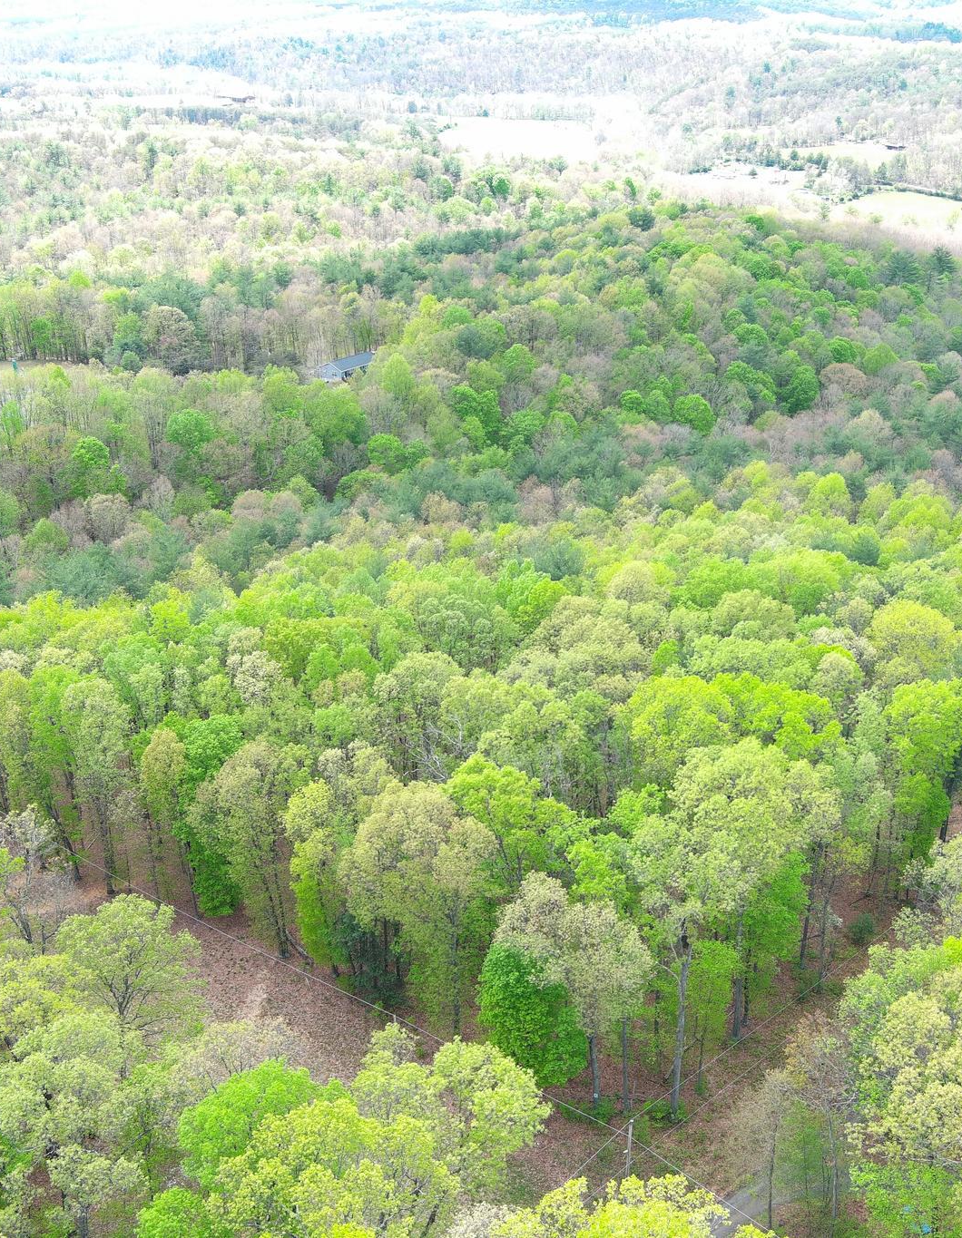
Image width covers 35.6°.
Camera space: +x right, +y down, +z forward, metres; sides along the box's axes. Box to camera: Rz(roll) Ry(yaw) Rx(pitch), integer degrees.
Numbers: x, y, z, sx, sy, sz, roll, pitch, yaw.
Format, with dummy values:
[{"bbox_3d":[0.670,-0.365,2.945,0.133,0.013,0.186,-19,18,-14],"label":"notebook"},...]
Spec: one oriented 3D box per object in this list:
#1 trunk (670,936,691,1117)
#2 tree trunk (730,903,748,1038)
[{"bbox_3d":[11.697,23.859,87.005,0.600,13.420,0.600,0,27,0],"label":"trunk"},{"bbox_3d":[16.285,22.048,93.521,0.580,10.850,0.580,0,27,0],"label":"tree trunk"}]

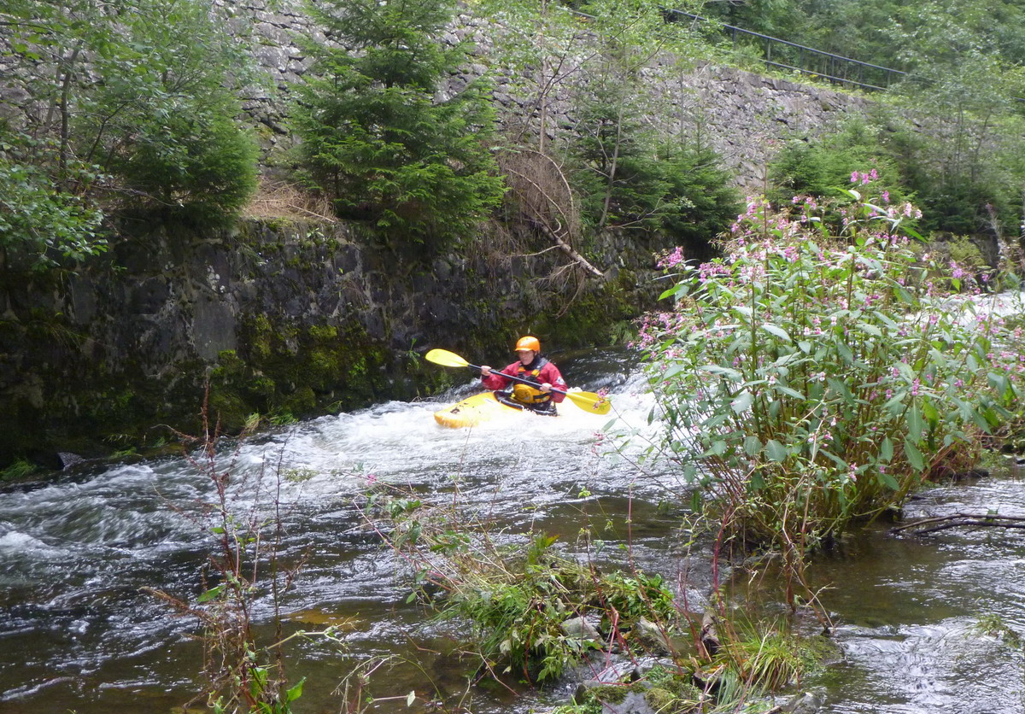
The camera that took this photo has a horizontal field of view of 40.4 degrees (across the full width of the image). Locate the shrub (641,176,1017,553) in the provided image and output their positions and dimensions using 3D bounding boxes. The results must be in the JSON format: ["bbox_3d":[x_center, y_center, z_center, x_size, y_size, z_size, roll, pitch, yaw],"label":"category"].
[{"bbox_3d":[1.780,-0.010,7.800,2.100,2.000,1.800,0,4,0],"label":"shrub"}]

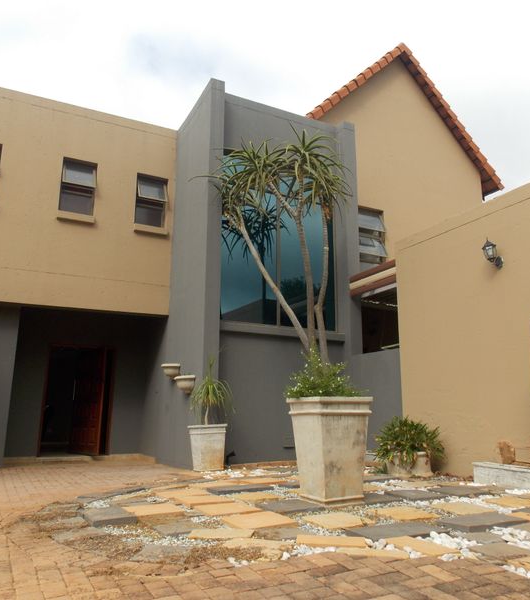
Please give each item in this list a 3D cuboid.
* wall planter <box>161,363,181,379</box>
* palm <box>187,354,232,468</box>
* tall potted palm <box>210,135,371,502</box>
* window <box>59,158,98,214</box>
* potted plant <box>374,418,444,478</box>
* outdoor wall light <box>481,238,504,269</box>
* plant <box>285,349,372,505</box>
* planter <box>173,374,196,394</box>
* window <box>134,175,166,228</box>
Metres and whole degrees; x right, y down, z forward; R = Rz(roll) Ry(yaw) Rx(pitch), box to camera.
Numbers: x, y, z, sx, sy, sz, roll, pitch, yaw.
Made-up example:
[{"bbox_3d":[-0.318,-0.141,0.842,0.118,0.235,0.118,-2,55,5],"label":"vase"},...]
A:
[{"bbox_3d":[-1.700,1.278,9.362,0.250,0.270,0.480,6,-13,-26],"label":"wall planter"},{"bbox_3d":[-0.764,1.628,7.634,0.600,1.560,0.600,6,-14,-26],"label":"palm"},{"bbox_3d":[0.278,0.001,5.390,1.344,3.835,1.246,6,-14,-25],"label":"tall potted palm"},{"bbox_3d":[-3.399,-2.056,9.700,0.590,1.028,0.160,6,-14,-26],"label":"window"},{"bbox_3d":[2.029,2.048,7.536,0.880,0.800,0.880,0,-12,0],"label":"potted plant"},{"bbox_3d":[2.925,-0.603,6.824,0.279,0.403,0.174,6,-14,-25],"label":"outdoor wall light"},{"bbox_3d":[0.613,1.179,5.098,0.612,1.412,0.612,6,-14,-25],"label":"plant"},{"bbox_3d":[-1.310,1.374,8.591,0.250,0.324,0.400,6,-14,-25],"label":"planter"},{"bbox_3d":[-2.195,-1.904,10.280,0.593,1.026,0.160,6,-14,-26],"label":"window"}]

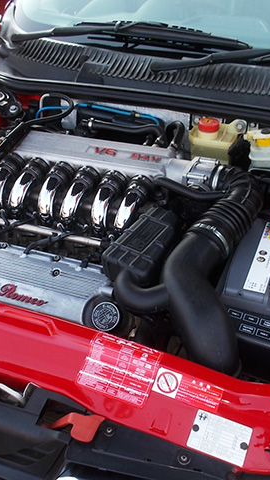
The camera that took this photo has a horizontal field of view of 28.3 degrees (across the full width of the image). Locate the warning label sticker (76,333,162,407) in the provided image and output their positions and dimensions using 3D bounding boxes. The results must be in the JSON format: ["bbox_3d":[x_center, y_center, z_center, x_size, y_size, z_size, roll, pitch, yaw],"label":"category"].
[{"bbox_3d":[-0.026,0.213,0.893,0.122,0.005,0.095,12,55,19],"label":"warning label sticker"}]

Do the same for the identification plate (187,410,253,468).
[{"bbox_3d":[0.127,0.294,0.799,0.083,0.003,0.057,12,55,19],"label":"identification plate"}]

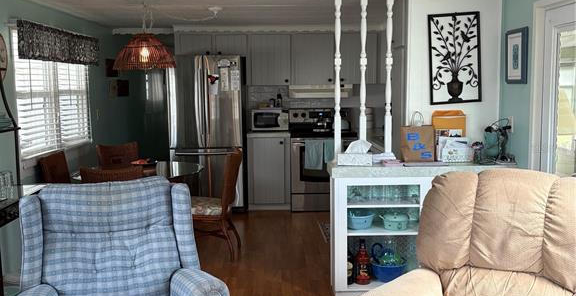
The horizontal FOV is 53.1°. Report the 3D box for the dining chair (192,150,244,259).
[{"bbox_3d":[-0.694,0.471,4.941,0.550,0.885,0.470,1,6,15],"label":"dining chair"}]

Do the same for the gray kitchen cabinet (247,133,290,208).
[{"bbox_3d":[-0.223,0.258,7.075,0.505,0.930,0.610,-1,6,-1],"label":"gray kitchen cabinet"}]

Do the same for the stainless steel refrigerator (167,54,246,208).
[{"bbox_3d":[-0.935,-0.157,6.886,0.840,1.800,0.840,-1,6,-1],"label":"stainless steel refrigerator"}]

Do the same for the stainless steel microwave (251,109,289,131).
[{"bbox_3d":[-0.213,-0.347,7.101,0.440,0.262,0.350,-1,6,-1],"label":"stainless steel microwave"}]

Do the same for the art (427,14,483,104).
[{"bbox_3d":[1.171,-0.629,4.039,0.365,0.645,0.025,-4,6,-1],"label":"art"}]

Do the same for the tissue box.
[{"bbox_3d":[0.442,0.073,3.872,0.225,0.078,0.120,0,6,5],"label":"tissue box"}]

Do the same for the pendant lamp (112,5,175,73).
[{"bbox_3d":[-1.201,-0.939,4.860,0.530,0.555,0.530,-1,6,0],"label":"pendant lamp"}]

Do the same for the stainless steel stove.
[{"bbox_3d":[0.414,0.124,7.022,0.765,1.190,0.680,-1,6,-1],"label":"stainless steel stove"}]

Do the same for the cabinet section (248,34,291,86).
[{"bbox_3d":[-0.225,-1.082,7.100,0.509,0.608,0.310,-1,6,-1],"label":"cabinet section"}]

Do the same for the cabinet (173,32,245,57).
[{"bbox_3d":[-0.928,-1.255,7.040,0.850,0.300,0.330,-1,6,-1],"label":"cabinet"}]

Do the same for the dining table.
[{"bbox_3d":[-1.305,0.573,5.136,1.120,0.740,1.150,-1,6,-1],"label":"dining table"}]

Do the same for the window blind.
[{"bbox_3d":[-2.019,-0.472,5.093,0.060,0.980,1.650,-1,6,0],"label":"window blind"}]

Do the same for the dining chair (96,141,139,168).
[{"bbox_3d":[-1.534,0.419,5.502,0.460,0.885,0.550,-4,7,-30],"label":"dining chair"}]

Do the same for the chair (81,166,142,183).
[{"bbox_3d":[-1.254,0.549,4.241,0.460,0.885,0.550,-2,6,-12],"label":"chair"}]

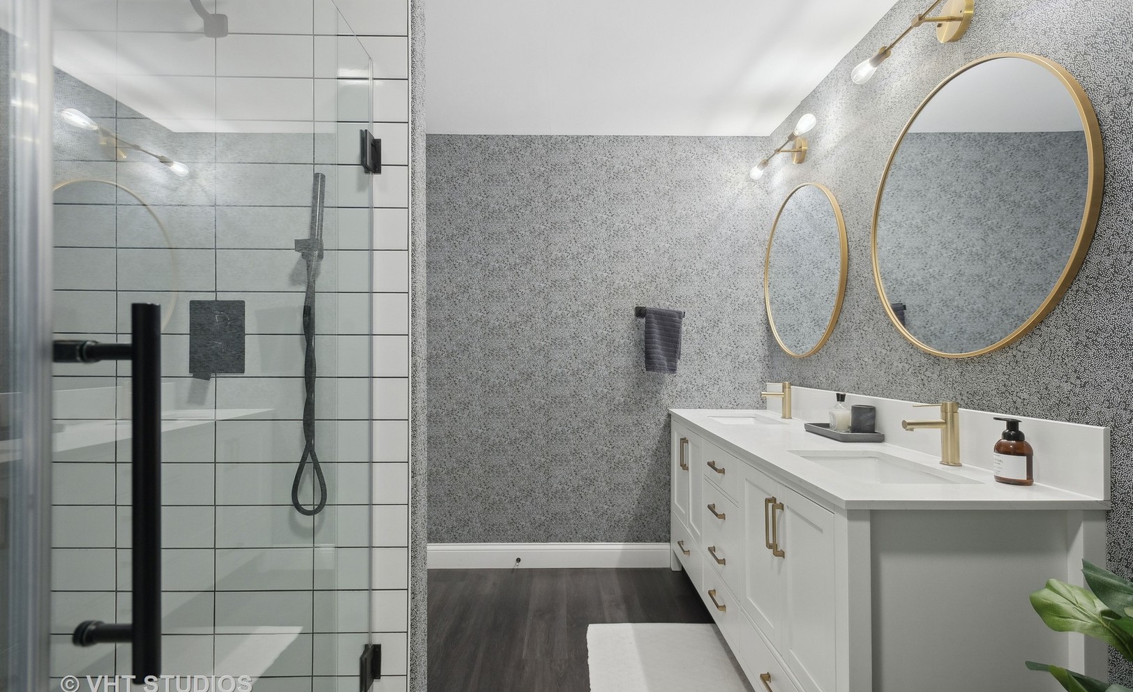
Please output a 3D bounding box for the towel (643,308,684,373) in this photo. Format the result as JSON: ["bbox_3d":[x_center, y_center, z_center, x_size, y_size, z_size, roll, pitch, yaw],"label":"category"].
[{"bbox_3d":[0.526,-0.029,2.900,0.220,0.350,0.075,0,-1,0],"label":"towel"}]

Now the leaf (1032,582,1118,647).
[{"bbox_3d":[0.889,0.465,0.930,0.130,0.115,0.090,-1,-1,44],"label":"leaf"}]

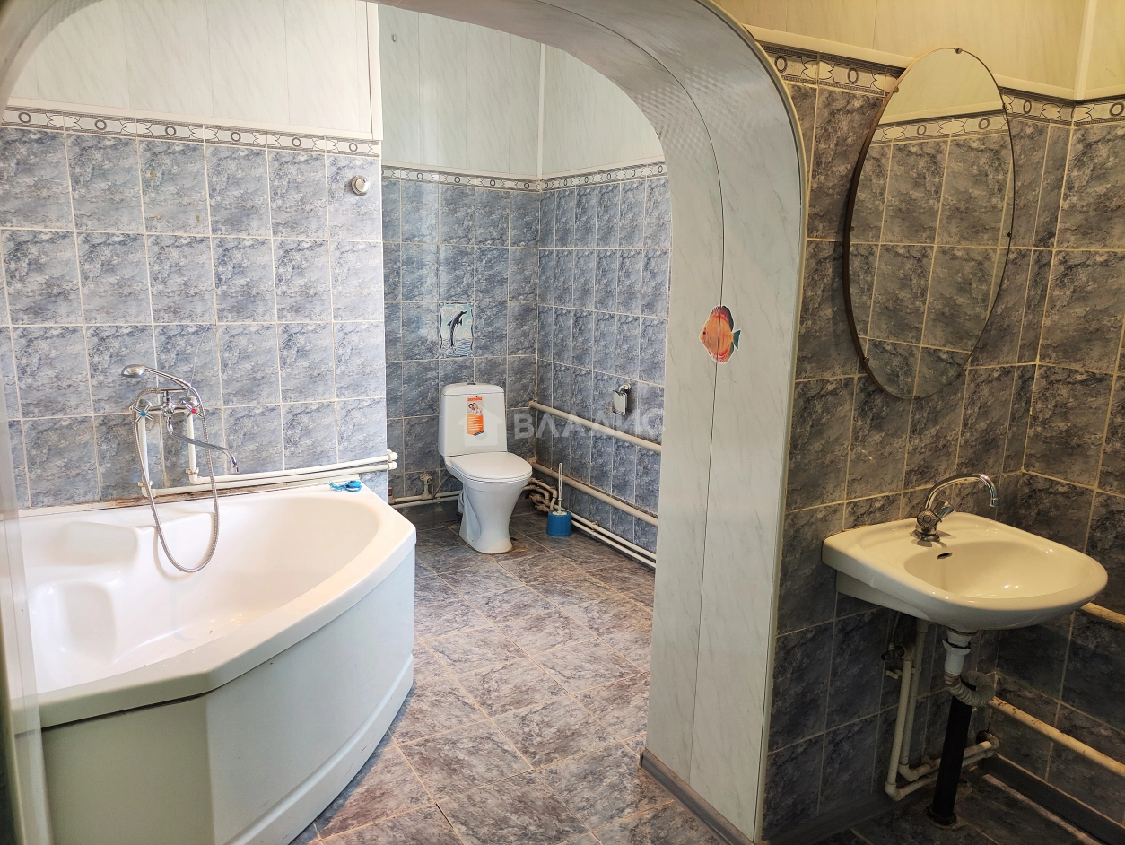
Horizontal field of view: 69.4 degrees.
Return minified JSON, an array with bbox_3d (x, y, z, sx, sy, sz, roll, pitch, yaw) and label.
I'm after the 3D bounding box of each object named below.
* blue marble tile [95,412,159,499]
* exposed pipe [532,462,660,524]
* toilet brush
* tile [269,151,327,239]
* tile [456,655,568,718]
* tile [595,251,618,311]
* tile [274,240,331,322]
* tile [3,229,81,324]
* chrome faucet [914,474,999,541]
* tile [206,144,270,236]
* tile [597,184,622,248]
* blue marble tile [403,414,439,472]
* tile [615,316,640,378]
[{"bbox_3d":[-1.508,0.116,2.836,0.200,0.300,0.010,-5,13,-28],"label":"blue marble tile"},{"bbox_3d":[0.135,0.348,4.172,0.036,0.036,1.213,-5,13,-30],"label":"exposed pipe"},{"bbox_3d":[-0.010,0.407,4.370,0.139,0.386,0.139,1,11,0],"label":"toilet brush"},{"bbox_3d":[-0.952,-0.821,2.942,0.200,0.300,0.010,-5,13,-28],"label":"tile"},{"bbox_3d":[-0.173,0.907,2.785,0.300,0.010,0.300,-5,13,-30],"label":"tile"},{"bbox_3d":[0.216,-0.690,3.955,0.010,0.300,0.200,-5,13,-30],"label":"tile"},{"bbox_3d":[-0.957,-0.523,3.001,0.200,0.300,0.010,-5,13,-27],"label":"tile"},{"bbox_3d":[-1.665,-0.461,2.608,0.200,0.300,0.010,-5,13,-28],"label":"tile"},{"bbox_3d":[0.905,0.196,1.868,0.115,0.187,0.185,-6,14,-34],"label":"chrome faucet"},{"bbox_3d":[-1.126,-0.804,2.838,0.200,0.300,0.010,-5,13,-27],"label":"tile"},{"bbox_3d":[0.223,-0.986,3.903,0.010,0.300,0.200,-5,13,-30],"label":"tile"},{"bbox_3d":[-0.769,0.109,4.458,0.200,0.300,0.010,-5,13,-27],"label":"blue marble tile"},{"bbox_3d":[0.312,-0.358,3.844,0.010,0.300,0.200,-5,13,-30],"label":"tile"}]

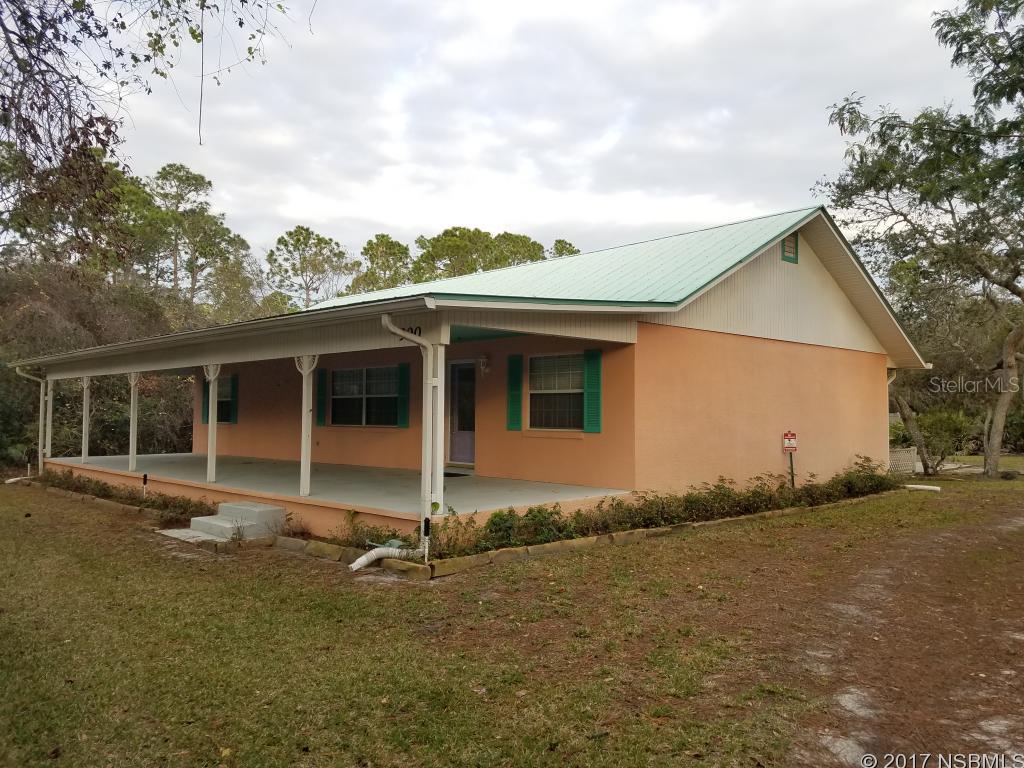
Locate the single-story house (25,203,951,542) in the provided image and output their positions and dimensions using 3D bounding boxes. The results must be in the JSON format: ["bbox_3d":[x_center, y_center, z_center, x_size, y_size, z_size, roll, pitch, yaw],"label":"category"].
[{"bbox_3d":[-1.198,-0.484,20.052,17.322,5.685,16.711,-2,-3,45],"label":"single-story house"}]

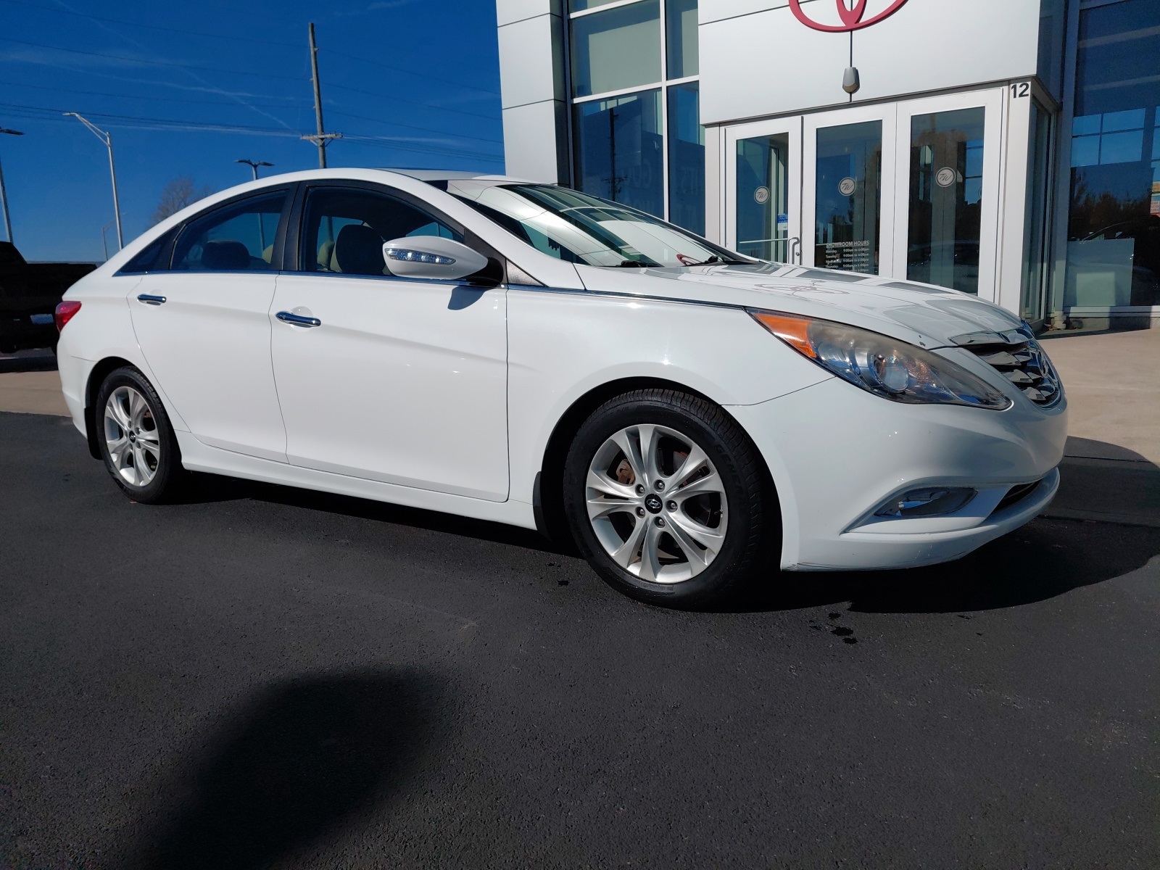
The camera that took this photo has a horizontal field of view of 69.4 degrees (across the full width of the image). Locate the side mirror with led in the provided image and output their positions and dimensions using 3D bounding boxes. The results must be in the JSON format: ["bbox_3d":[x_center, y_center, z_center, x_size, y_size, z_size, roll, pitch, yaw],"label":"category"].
[{"bbox_3d":[-0.465,-0.566,2.704,0.240,0.145,0.250,5,11,33],"label":"side mirror with led"}]

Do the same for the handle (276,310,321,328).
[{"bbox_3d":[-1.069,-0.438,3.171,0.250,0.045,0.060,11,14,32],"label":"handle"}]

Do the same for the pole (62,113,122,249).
[{"bbox_3d":[-25.136,-10.834,43.730,2.520,11.490,0.350,-2,9,0],"label":"pole"}]

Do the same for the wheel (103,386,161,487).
[{"bbox_3d":[-2.080,-0.002,4.035,0.470,0.470,0.190,5,11,33],"label":"wheel"}]

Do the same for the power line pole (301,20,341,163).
[{"bbox_3d":[-14.421,-14.370,47.283,2.350,16.650,0.380,-2,9,0],"label":"power line pole"}]

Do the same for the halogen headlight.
[{"bbox_3d":[0.799,-0.199,2.241,0.620,0.290,0.410,5,11,33],"label":"halogen headlight"}]

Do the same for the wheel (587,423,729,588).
[{"bbox_3d":[0.263,0.193,2.519,0.470,0.470,0.190,5,11,35],"label":"wheel"}]

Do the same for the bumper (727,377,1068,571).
[{"bbox_3d":[1.180,-0.021,2.844,0.780,0.580,1.800,5,11,33],"label":"bumper"}]

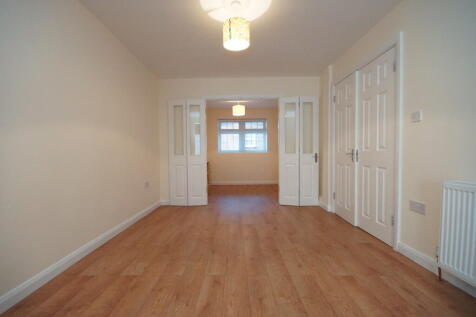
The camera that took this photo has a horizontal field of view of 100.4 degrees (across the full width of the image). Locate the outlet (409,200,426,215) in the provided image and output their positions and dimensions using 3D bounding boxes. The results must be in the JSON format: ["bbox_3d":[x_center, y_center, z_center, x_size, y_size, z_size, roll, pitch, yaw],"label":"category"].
[{"bbox_3d":[1.592,0.436,1.757,0.014,0.088,0.150,0,2,-2],"label":"outlet"}]

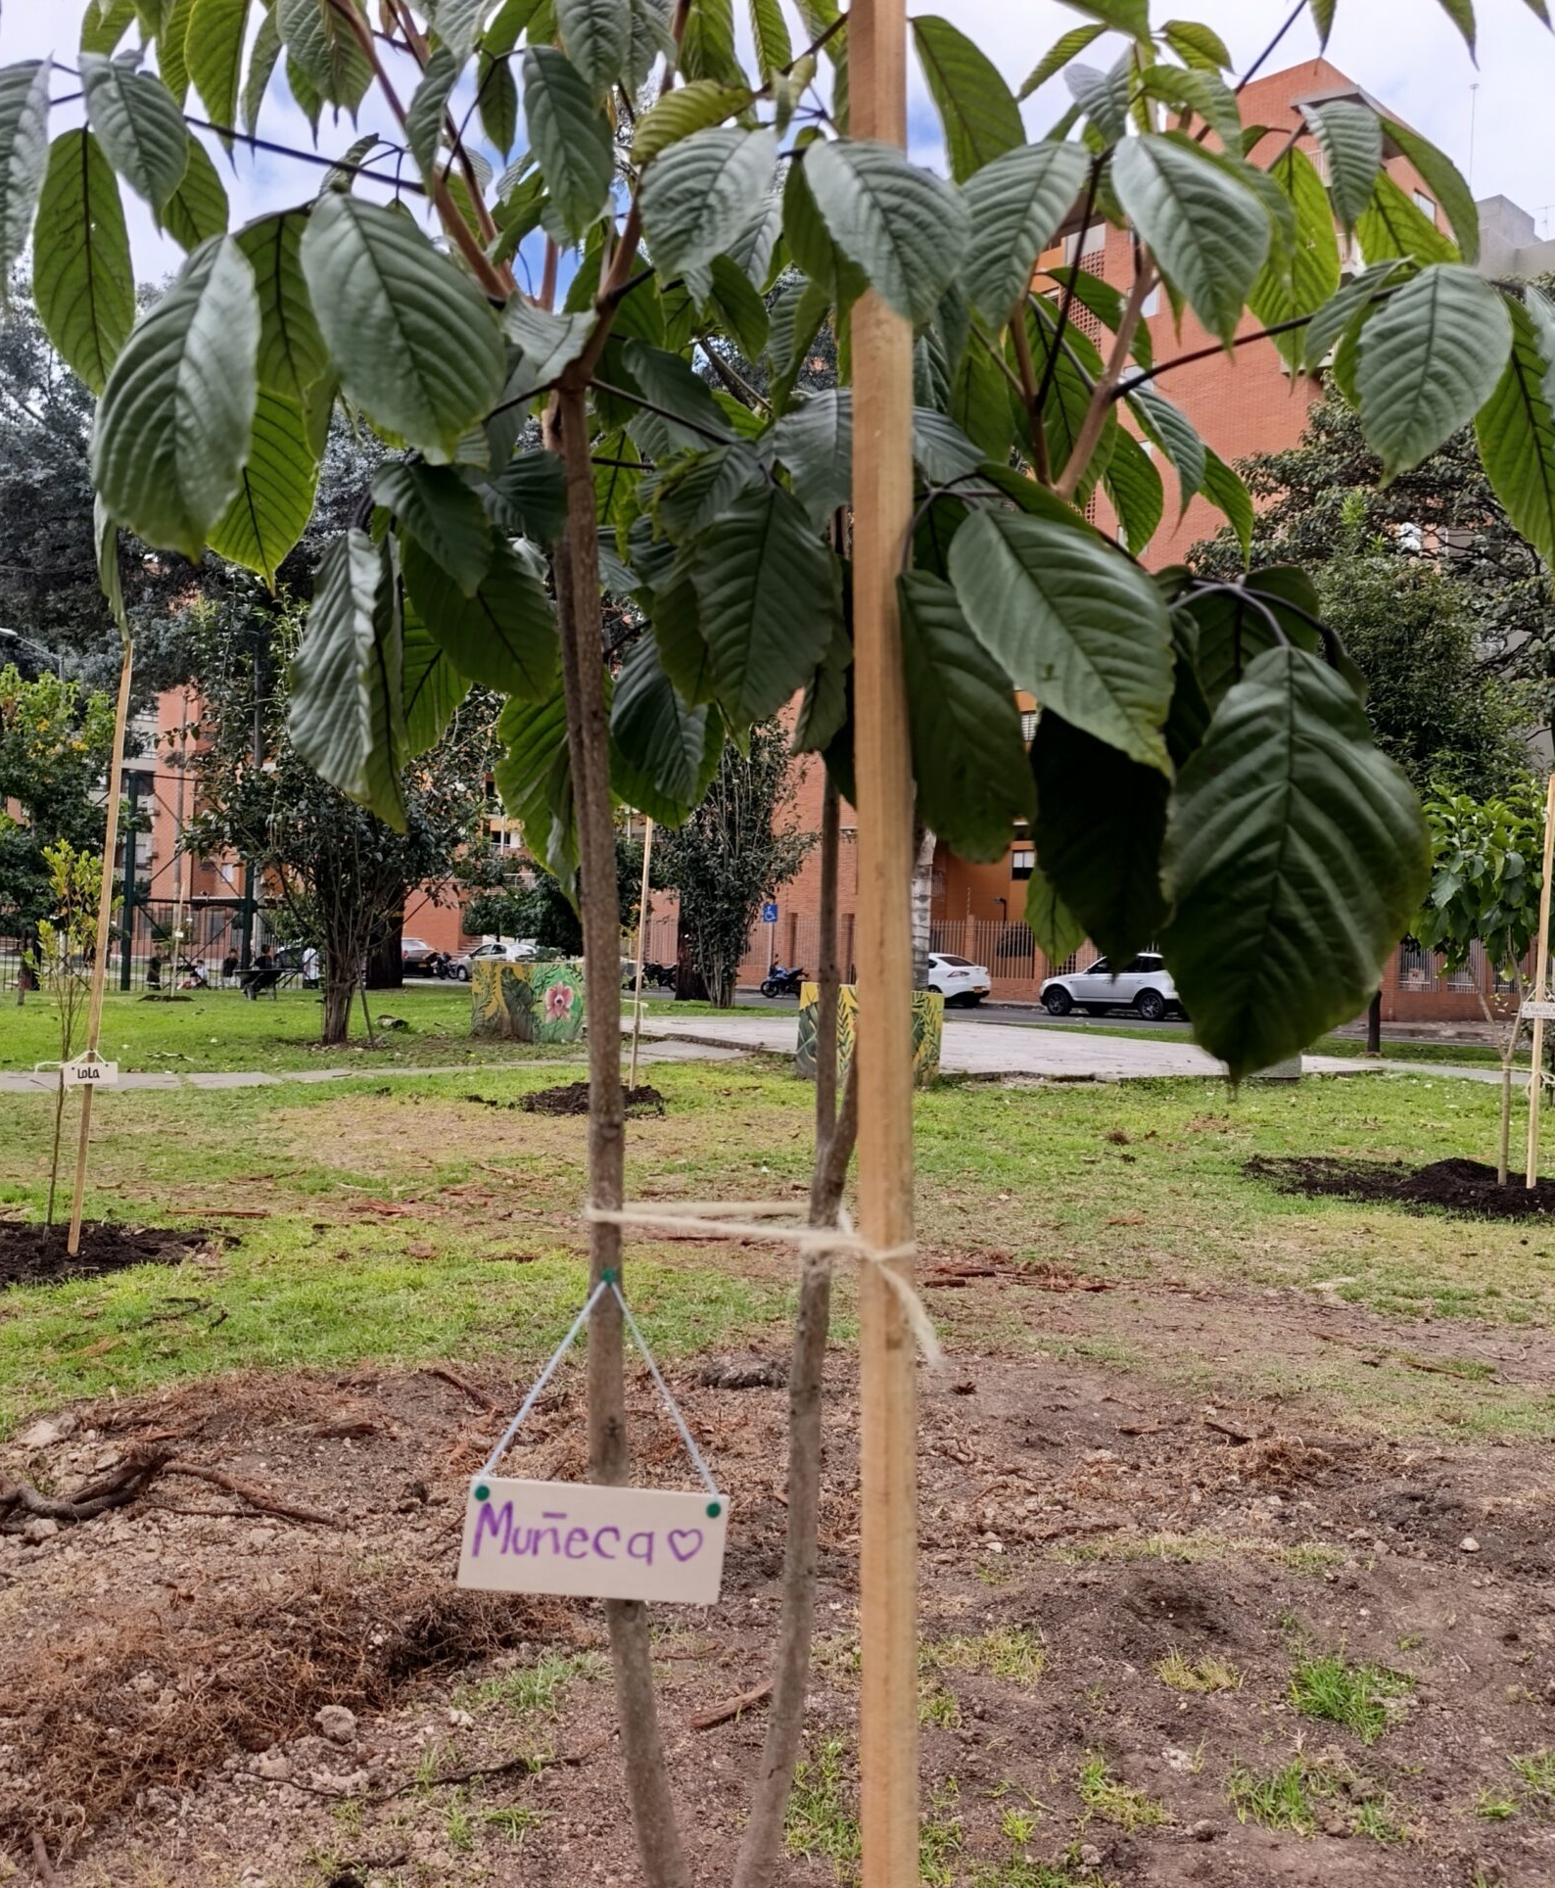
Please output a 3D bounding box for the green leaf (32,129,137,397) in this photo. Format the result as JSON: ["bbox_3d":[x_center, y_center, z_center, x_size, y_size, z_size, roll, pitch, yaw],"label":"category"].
[{"bbox_3d":[-0.530,-0.522,1.280,0.080,0.205,0.035,-6,11,-9],"label":"green leaf"}]

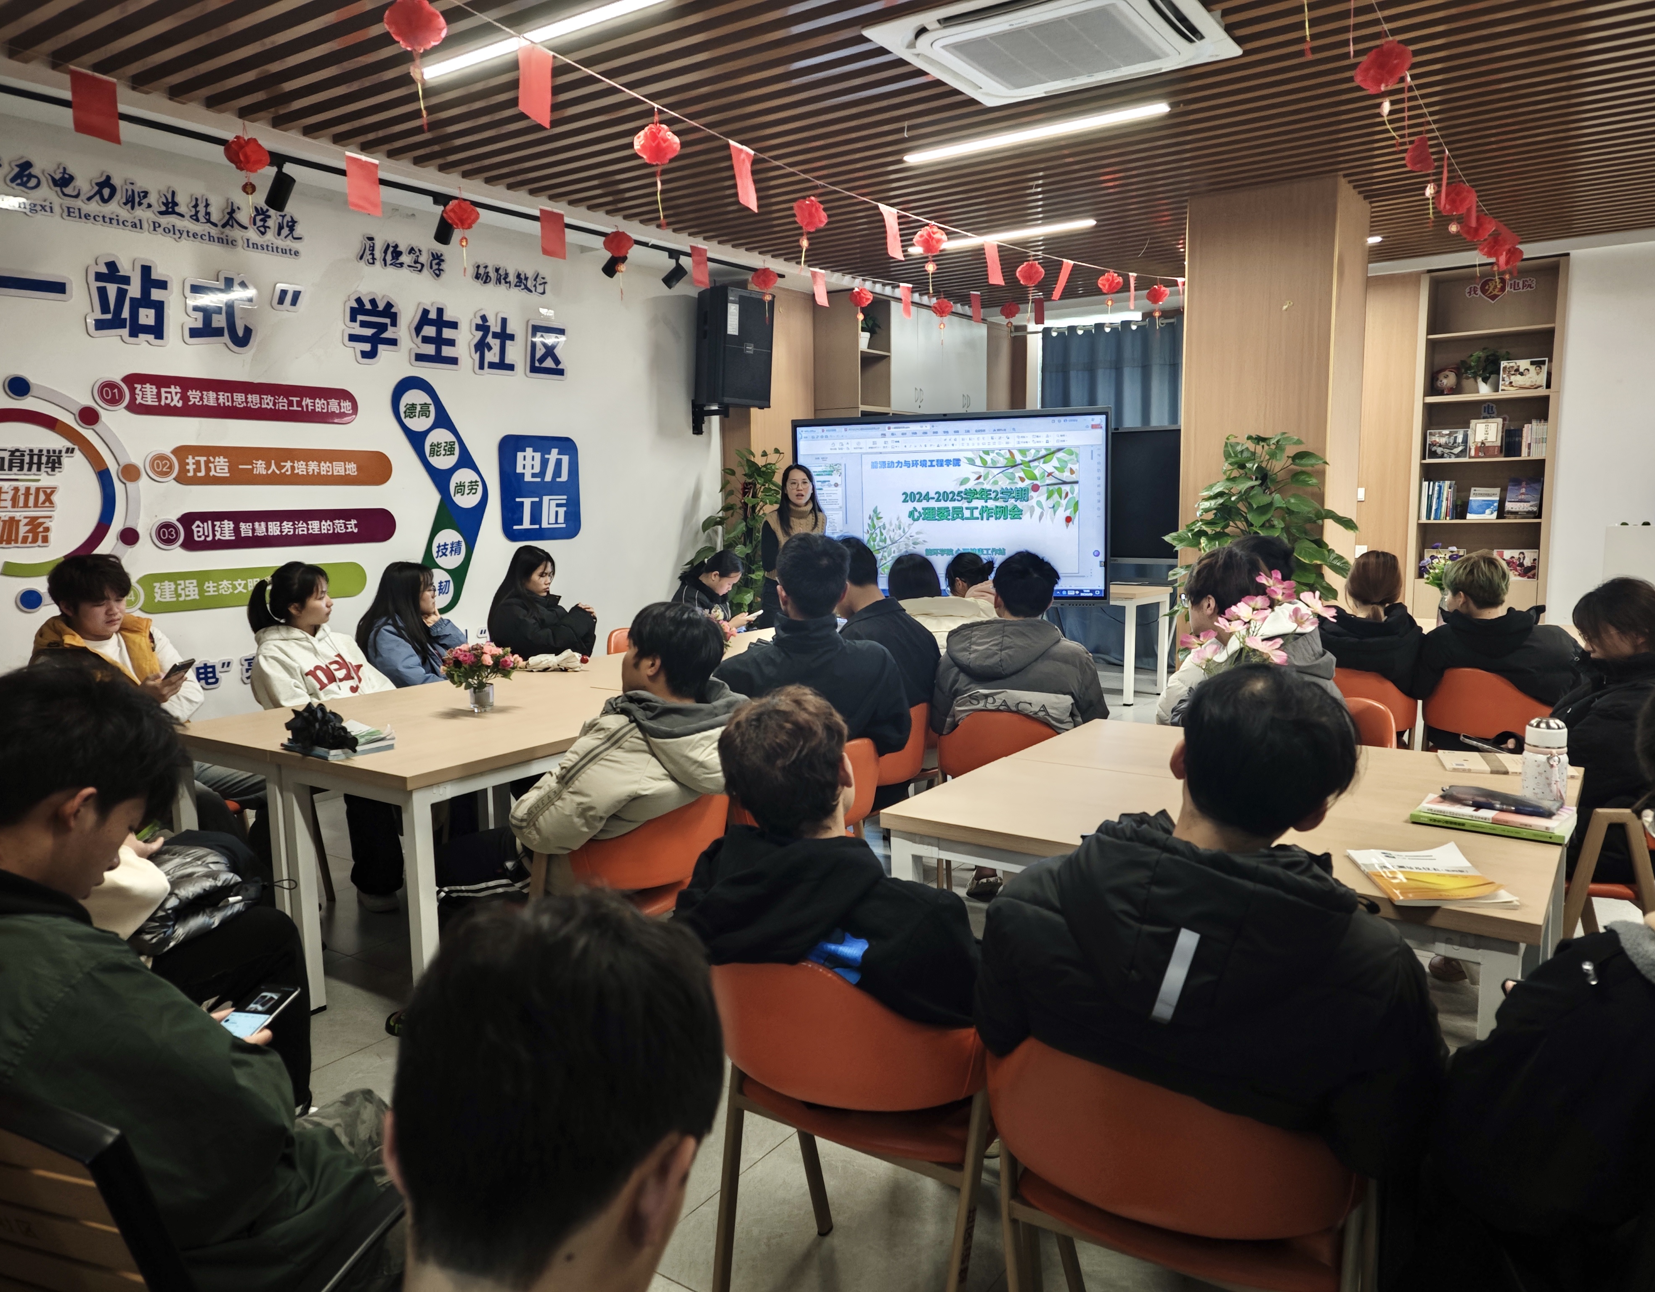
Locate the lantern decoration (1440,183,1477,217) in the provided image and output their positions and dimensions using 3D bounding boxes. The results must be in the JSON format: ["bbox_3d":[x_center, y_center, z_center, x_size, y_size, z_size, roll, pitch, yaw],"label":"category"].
[{"bbox_3d":[2.617,-1.851,4.750,0.160,0.150,0.160,4,9,34],"label":"lantern decoration"}]

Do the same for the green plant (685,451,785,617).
[{"bbox_3d":[-0.502,-0.310,6.841,0.700,1.750,0.700,4,9,34],"label":"green plant"}]

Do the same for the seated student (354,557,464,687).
[{"bbox_3d":[-1.555,0.250,4.623,0.750,1.190,0.480,0,7,5],"label":"seated student"}]

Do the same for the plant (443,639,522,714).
[{"bbox_3d":[-1.087,0.097,3.655,0.250,0.225,0.240,-3,8,-17],"label":"plant"}]

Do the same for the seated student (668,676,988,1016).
[{"bbox_3d":[0.127,0.608,1.930,0.550,1.130,0.780,4,9,33],"label":"seated student"}]

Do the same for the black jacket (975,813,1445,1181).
[{"bbox_3d":[0.490,0.479,1.457,0.560,0.620,0.450,4,9,33],"label":"black jacket"}]

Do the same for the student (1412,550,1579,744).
[{"bbox_3d":[2.456,0.236,4.251,0.560,1.190,0.780,4,9,36],"label":"student"}]

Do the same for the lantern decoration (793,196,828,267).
[{"bbox_3d":[-0.076,-1.883,5.200,0.160,0.320,0.160,-1,7,0],"label":"lantern decoration"}]

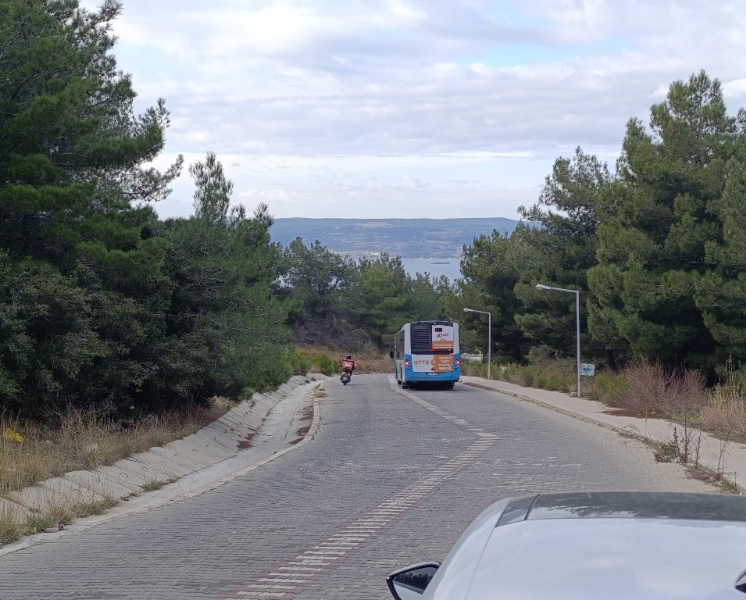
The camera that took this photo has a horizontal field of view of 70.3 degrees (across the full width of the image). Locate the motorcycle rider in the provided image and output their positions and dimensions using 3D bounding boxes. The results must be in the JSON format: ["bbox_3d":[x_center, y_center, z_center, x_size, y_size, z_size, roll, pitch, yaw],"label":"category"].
[{"bbox_3d":[-1.309,3.531,28.300,0.660,1.100,0.750,6,-3,5],"label":"motorcycle rider"}]

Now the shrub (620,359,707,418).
[{"bbox_3d":[8.609,2.608,15.700,2.400,1.650,1.900,0,6,0],"label":"shrub"}]

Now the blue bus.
[{"bbox_3d":[2.610,3.000,27.550,2.450,3.060,8.200,0,-7,-1],"label":"blue bus"}]

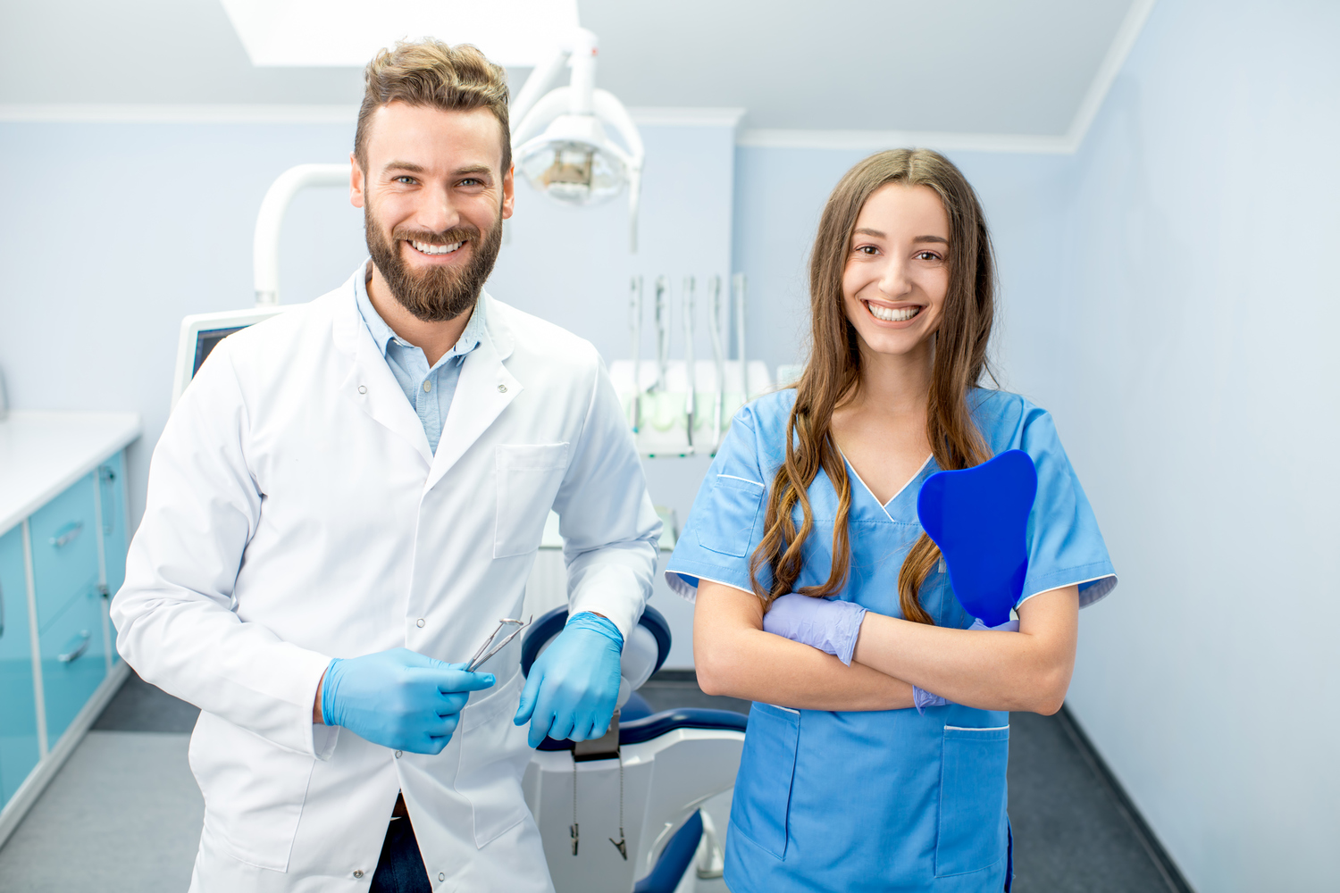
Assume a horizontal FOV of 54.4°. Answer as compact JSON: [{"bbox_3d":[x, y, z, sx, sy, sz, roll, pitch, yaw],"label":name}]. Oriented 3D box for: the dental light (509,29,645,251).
[{"bbox_3d":[-0.192,-0.625,2.670,0.280,0.440,0.230,2,11,8],"label":"dental light"}]

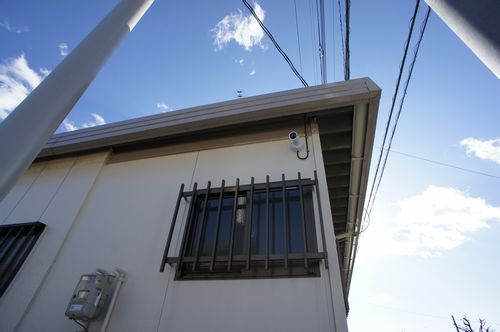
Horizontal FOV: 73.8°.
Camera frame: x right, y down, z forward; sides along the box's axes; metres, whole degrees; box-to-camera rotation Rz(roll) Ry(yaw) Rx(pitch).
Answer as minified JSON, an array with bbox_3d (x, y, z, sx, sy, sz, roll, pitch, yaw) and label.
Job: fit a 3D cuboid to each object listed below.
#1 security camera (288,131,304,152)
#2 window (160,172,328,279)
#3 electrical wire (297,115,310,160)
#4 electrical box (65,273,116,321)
[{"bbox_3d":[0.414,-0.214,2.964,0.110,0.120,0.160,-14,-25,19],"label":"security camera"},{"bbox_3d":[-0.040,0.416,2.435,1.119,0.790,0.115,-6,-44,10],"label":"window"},{"bbox_3d":[0.483,-0.280,3.091,0.110,0.633,0.050,-6,-44,10],"label":"electrical wire"},{"bbox_3d":[-1.105,0.898,2.335,0.182,0.304,0.125,-6,-44,10],"label":"electrical box"}]

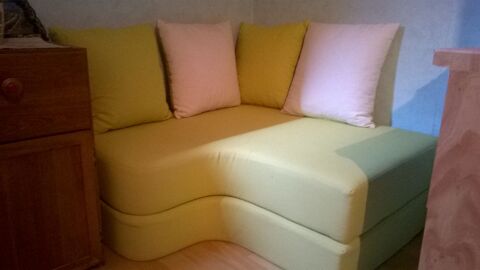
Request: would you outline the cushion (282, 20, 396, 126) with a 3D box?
[{"bbox_3d":[0.500,-0.330,2.041,0.145,0.500,0.520,1,12,-42],"label":"cushion"}]

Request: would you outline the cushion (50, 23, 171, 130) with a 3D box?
[{"bbox_3d":[-0.583,-0.274,1.858,0.500,0.490,0.145,-14,12,-42],"label":"cushion"}]

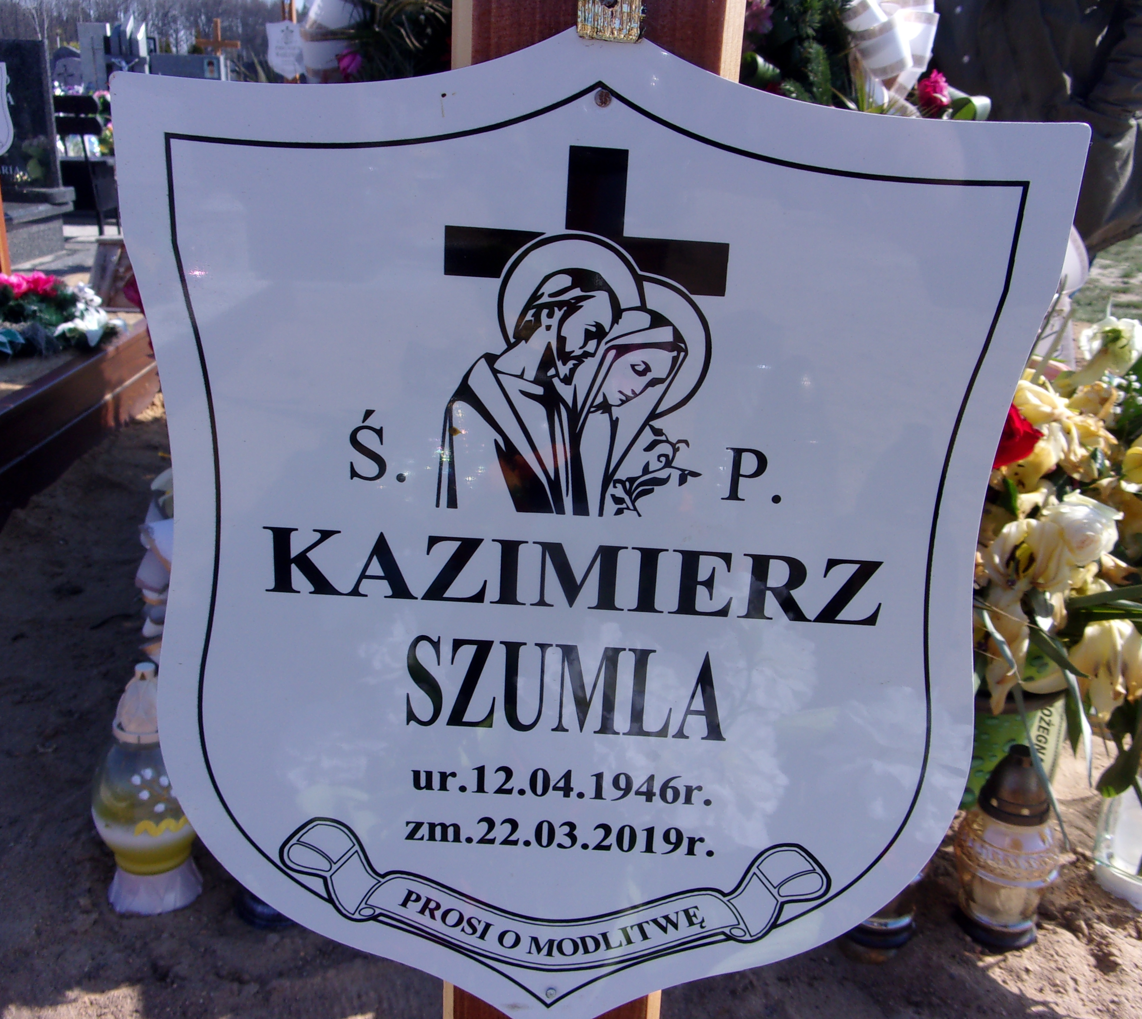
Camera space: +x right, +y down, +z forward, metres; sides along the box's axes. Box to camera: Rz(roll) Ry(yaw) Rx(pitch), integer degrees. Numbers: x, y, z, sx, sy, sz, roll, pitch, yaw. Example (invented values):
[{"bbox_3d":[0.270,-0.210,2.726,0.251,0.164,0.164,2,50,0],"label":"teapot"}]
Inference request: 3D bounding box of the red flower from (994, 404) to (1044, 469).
[{"bbox_3d":[0.431,-0.071,1.080,0.070,0.062,0.066,9,22,16],"label":"red flower"}]

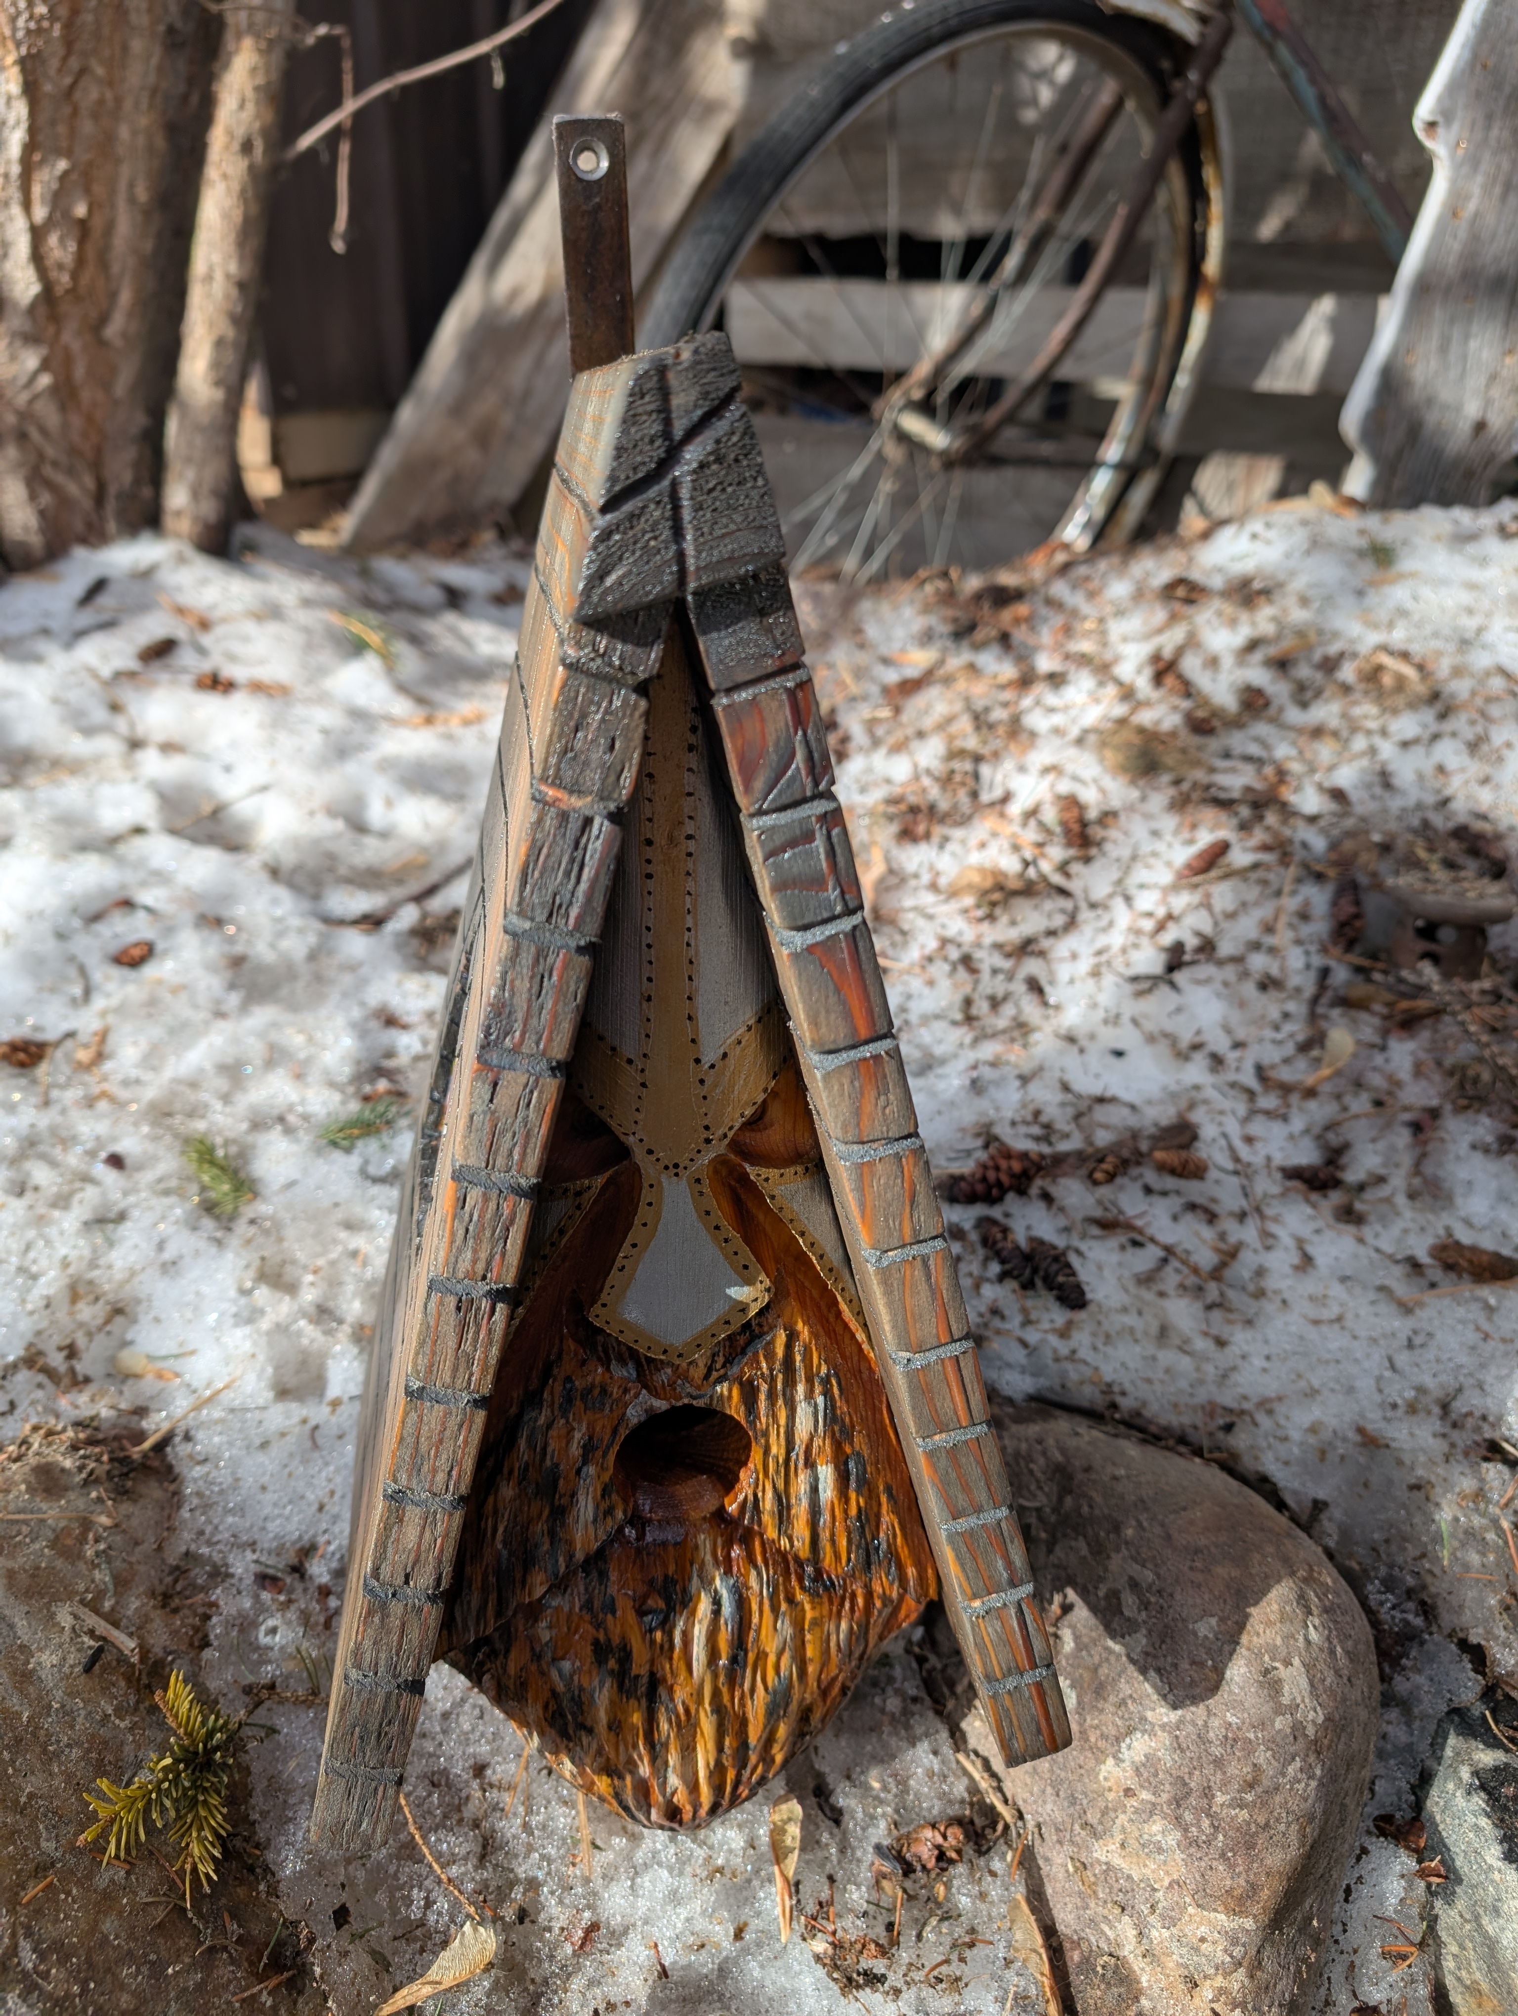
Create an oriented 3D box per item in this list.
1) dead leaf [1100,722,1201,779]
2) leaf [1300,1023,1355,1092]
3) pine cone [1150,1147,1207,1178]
[{"bbox_3d":[0.246,-0.163,0.885,0.057,0.020,0.048,0,31,0],"label":"dead leaf"},{"bbox_3d":[0.238,0.020,0.585,0.017,0.014,0.040,24,38,33],"label":"leaf"},{"bbox_3d":[0.185,0.068,0.615,0.025,0.009,0.010,19,35,27],"label":"pine cone"}]

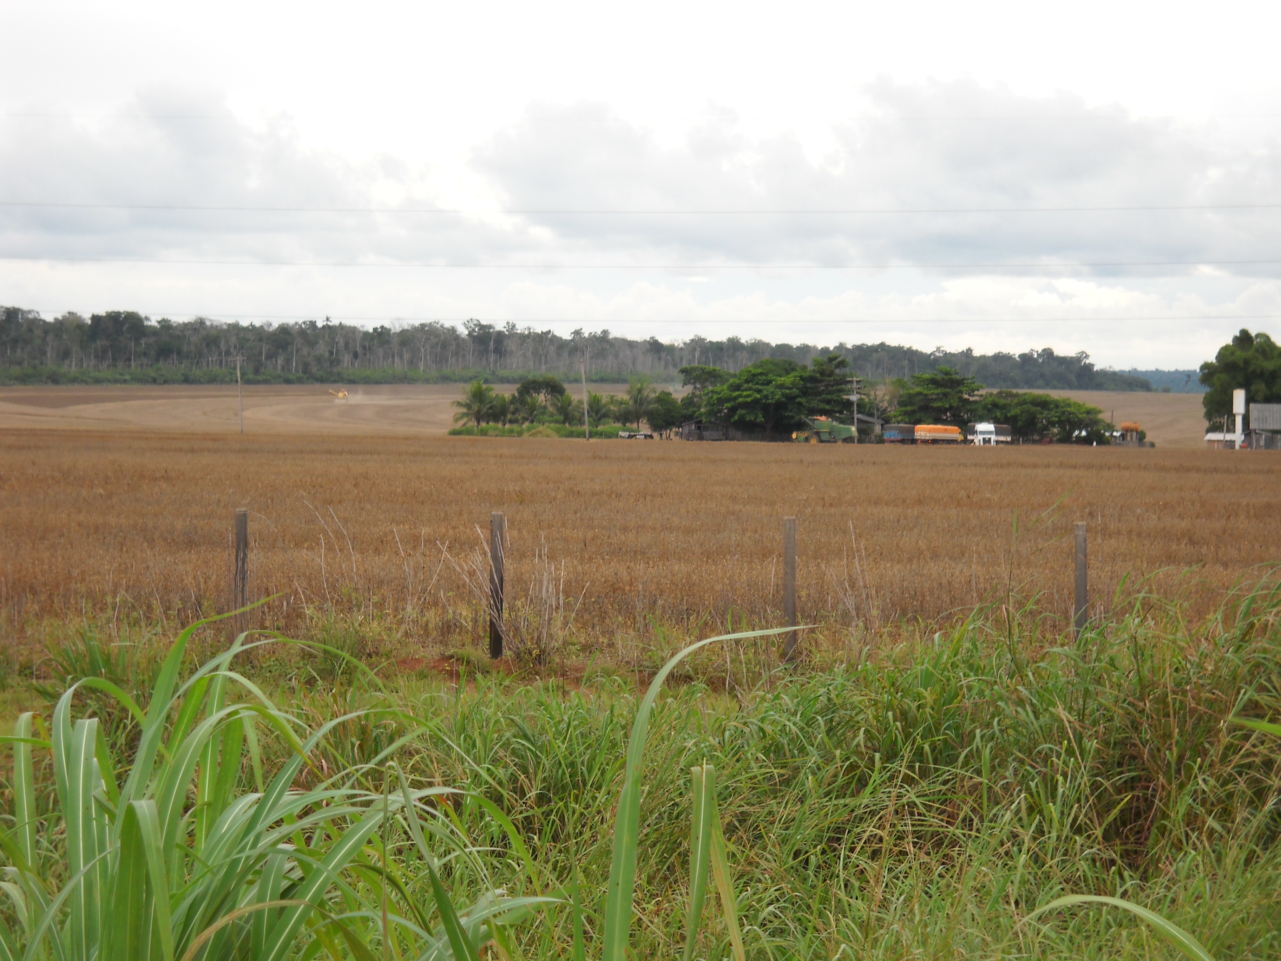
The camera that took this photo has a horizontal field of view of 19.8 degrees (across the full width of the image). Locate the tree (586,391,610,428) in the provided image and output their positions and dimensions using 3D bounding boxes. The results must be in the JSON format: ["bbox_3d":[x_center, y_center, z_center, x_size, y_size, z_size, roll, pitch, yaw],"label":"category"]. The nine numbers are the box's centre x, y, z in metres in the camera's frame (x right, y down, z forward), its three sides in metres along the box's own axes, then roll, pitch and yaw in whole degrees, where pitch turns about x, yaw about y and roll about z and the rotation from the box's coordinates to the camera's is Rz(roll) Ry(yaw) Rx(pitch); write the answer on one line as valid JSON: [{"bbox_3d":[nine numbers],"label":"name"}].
[{"bbox_3d":[-5.670,-9.400,488.000,3.800,5.070,3.800,0,1,0],"label":"tree"}]

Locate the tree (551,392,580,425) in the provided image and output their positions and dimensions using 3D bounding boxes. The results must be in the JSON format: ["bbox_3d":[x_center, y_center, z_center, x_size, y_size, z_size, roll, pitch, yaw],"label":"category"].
[{"bbox_3d":[-9.970,-9.370,490.000,4.200,4.950,4.200,0,1,0],"label":"tree"}]

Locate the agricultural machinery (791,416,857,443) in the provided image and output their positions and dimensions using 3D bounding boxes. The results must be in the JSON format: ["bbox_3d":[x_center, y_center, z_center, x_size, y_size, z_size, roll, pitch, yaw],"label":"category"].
[{"bbox_3d":[23.500,-6.290,470.000,8.200,3.980,4.600,1,1,30],"label":"agricultural machinery"}]

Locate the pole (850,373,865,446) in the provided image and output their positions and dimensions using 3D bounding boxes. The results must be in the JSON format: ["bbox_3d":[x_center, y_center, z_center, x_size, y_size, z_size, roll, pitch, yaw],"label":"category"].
[{"bbox_3d":[27.680,-8.890,468.000,1.900,9.200,0.500,0,1,0],"label":"pole"}]

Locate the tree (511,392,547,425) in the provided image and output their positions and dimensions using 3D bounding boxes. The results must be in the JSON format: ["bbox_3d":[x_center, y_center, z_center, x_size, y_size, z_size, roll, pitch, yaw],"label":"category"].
[{"bbox_3d":[-14.920,-9.370,490.000,4.800,4.950,4.800,0,1,0],"label":"tree"}]

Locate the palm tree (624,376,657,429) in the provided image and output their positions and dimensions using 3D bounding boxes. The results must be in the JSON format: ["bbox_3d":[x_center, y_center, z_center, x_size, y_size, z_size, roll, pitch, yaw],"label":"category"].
[{"bbox_3d":[0.070,-10.310,490.000,4.500,7.360,4.500,0,1,0],"label":"palm tree"}]

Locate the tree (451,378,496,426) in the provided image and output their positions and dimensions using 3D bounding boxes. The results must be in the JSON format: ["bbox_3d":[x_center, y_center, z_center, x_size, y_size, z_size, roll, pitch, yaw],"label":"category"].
[{"bbox_3d":[-22.220,-10.240,490.000,6.000,6.690,6.000,0,1,0],"label":"tree"}]

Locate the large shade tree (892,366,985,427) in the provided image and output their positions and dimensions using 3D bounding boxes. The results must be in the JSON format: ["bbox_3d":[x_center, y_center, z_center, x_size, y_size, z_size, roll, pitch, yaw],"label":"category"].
[{"bbox_3d":[39.820,-9.970,490.000,12.300,10.710,11.500,0,1,0],"label":"large shade tree"}]

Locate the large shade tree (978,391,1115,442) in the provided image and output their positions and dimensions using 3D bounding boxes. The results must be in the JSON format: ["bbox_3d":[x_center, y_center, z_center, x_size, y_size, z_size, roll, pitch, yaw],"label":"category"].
[{"bbox_3d":[53.680,-8.310,487.000,17.500,7.450,13.500,0,1,0],"label":"large shade tree"}]

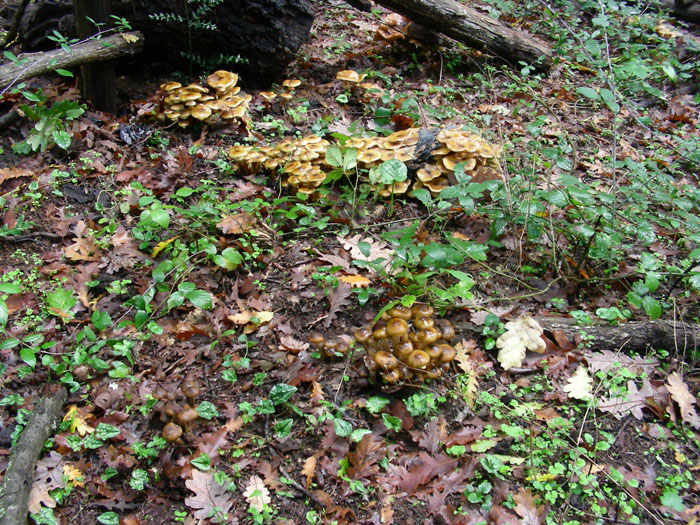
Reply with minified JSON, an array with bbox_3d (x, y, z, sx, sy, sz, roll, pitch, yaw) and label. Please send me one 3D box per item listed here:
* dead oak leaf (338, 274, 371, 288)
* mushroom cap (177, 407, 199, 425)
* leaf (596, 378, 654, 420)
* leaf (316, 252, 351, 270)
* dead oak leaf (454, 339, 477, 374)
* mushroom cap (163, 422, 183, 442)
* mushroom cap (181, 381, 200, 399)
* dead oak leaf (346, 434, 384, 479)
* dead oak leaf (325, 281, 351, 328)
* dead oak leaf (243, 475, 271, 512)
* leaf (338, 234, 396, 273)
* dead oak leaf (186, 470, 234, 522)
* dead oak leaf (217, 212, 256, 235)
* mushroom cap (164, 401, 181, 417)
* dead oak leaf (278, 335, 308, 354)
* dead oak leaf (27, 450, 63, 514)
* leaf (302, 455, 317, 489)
[{"bbox_3d":[0.010,0.042,1.687,0.070,0.017,0.041,4,49,3],"label":"dead oak leaf"},{"bbox_3d":[-0.267,0.251,1.265,0.034,0.015,0.034,1,27,-1],"label":"mushroom cap"},{"bbox_3d":[0.486,0.239,1.367,0.096,0.022,0.088,-3,41,-5],"label":"leaf"},{"bbox_3d":[-0.038,-0.003,1.760,0.094,0.019,0.043,26,48,26],"label":"leaf"},{"bbox_3d":[0.227,0.183,1.514,0.036,0.016,0.080,-11,46,-11],"label":"dead oak leaf"},{"bbox_3d":[-0.289,0.276,1.250,0.032,0.017,0.032,1,27,-1],"label":"mushroom cap"},{"bbox_3d":[-0.272,0.216,1.310,0.030,0.018,0.030,1,27,-1],"label":"mushroom cap"},{"bbox_3d":[0.025,0.303,1.229,0.055,0.030,0.085,10,44,8],"label":"dead oak leaf"},{"bbox_3d":[-0.026,0.088,1.634,0.051,0.021,0.127,15,51,13],"label":"dead oak leaf"},{"bbox_3d":[-0.140,0.344,1.157,0.040,0.015,0.074,-4,29,-10],"label":"dead oak leaf"},{"bbox_3d":[0.040,-0.032,1.837,0.165,0.030,0.098,32,59,20],"label":"leaf"},{"bbox_3d":[-0.212,0.345,1.149,0.067,0.020,0.118,-16,33,-29],"label":"dead oak leaf"},{"bbox_3d":[-0.276,-0.095,1.869,0.096,0.021,0.062,-16,44,-17],"label":"dead oak leaf"},{"bbox_3d":[-0.312,0.256,1.349,0.031,0.020,0.031,0,32,0],"label":"mushroom cap"},{"bbox_3d":[-0.113,0.164,1.534,0.063,0.024,0.041,19,48,18],"label":"dead oak leaf"},{"bbox_3d":[-0.502,0.363,1.274,0.053,0.021,0.104,3,45,3],"label":"dead oak leaf"},{"bbox_3d":[-0.068,0.351,1.294,0.026,0.013,0.062,3,42,3],"label":"leaf"}]

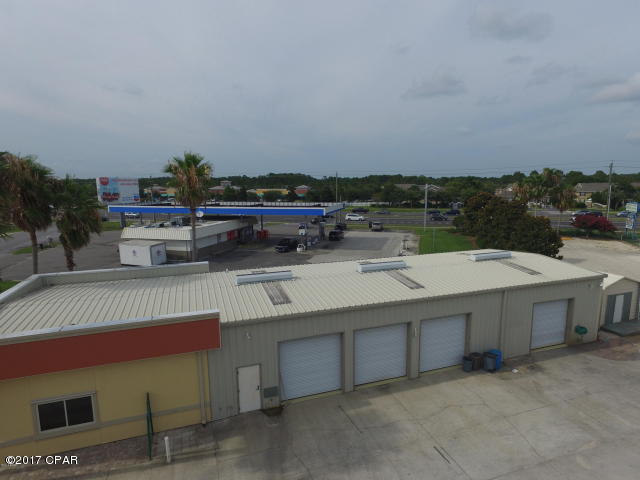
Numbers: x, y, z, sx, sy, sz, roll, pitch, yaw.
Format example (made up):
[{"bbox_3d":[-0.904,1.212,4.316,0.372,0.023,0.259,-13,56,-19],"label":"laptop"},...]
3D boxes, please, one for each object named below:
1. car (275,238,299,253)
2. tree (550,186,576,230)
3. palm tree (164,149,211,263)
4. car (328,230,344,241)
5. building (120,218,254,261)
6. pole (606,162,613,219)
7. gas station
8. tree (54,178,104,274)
[{"bbox_3d":[-4.745,0.508,54.350,2.000,1.820,5.100,1,9,14],"label":"car"},{"bbox_3d":[46.712,-6.026,70.956,4.600,8.776,4.600,-1,8,0],"label":"tree"},{"bbox_3d":[-13.112,-2.302,37.040,4.700,12.617,4.700,-1,8,0],"label":"palm tree"},{"bbox_3d":[2.939,-1.013,64.347,1.900,1.730,4.700,1,9,14],"label":"car"},{"bbox_3d":[-18.961,-0.931,57.349,10.200,4.100,18.700,1,9,14],"label":"building"},{"bbox_3d":[59.061,-9.144,75.570,0.600,13.327,0.450,-1,8,0],"label":"pole"},{"bbox_3d":[-15.638,-3.325,66.806,38.200,6.000,16.500,1,9,14],"label":"gas station"},{"bbox_3d":[-21.280,-0.403,32.758,4.200,10.288,4.200,-1,8,0],"label":"tree"}]

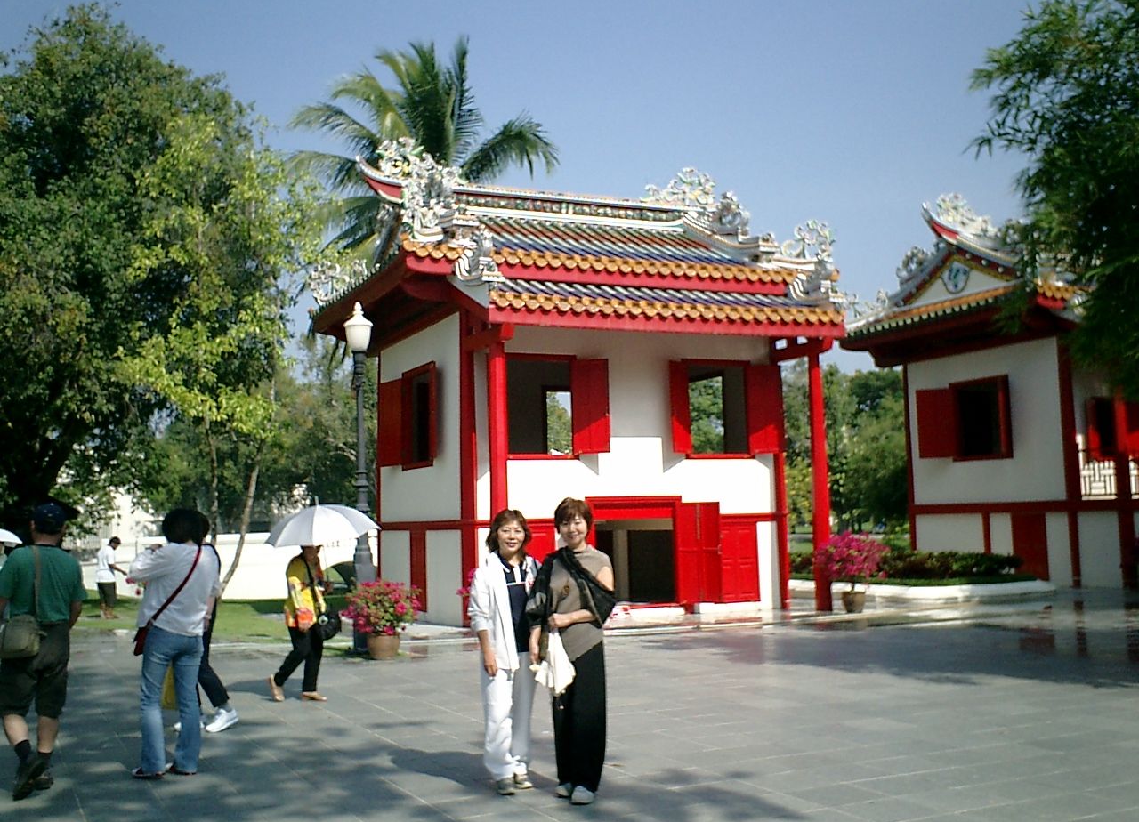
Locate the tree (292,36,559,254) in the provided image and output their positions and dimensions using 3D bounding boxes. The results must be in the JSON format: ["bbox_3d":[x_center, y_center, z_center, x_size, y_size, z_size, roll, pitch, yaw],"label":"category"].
[{"bbox_3d":[-3.256,-2.387,28.455,6.600,12.806,6.600,-2,-5,0],"label":"tree"}]

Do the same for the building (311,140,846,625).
[{"bbox_3d":[0.090,-0.516,19.328,6.900,7.400,6.200,1,-6,-25],"label":"building"}]

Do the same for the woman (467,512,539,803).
[{"bbox_3d":[-0.366,1.325,6.863,0.430,1.540,0.300,0,-5,-12],"label":"woman"}]

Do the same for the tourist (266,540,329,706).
[{"bbox_3d":[-2.448,1.833,11.013,0.560,1.470,0.480,-3,-5,15],"label":"tourist"}]

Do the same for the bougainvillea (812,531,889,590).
[{"bbox_3d":[4.033,2.145,17.605,1.050,0.820,1.000,-2,-5,0],"label":"bougainvillea"}]

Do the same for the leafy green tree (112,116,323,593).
[{"bbox_3d":[-6.603,-0.871,23.016,3.700,9.100,3.500,1,-6,-25],"label":"leafy green tree"}]

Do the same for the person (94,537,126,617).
[{"bbox_3d":[-8.418,3.056,22.300,0.550,1.520,0.470,0,-5,-18],"label":"person"}]

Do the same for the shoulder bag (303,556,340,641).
[{"bbox_3d":[-2.245,1.705,11.030,0.300,0.720,0.200,2,-6,-37],"label":"shoulder bag"}]

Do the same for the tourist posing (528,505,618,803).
[{"bbox_3d":[-0.004,1.292,6.724,0.480,1.610,0.360,-2,-5,3],"label":"tourist posing"}]

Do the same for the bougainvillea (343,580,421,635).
[{"bbox_3d":[-2.121,2.207,13.801,0.850,0.600,0.800,1,-6,-25],"label":"bougainvillea"}]

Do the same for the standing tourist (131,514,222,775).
[{"bbox_3d":[-2.493,1.437,7.662,0.500,1.610,0.420,0,-5,-18],"label":"standing tourist"}]

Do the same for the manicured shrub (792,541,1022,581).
[{"bbox_3d":[5.726,2.615,21.040,5.000,0.560,0.900,1,-6,-25],"label":"manicured shrub"}]

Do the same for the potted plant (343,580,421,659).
[{"bbox_3d":[-2.099,2.307,13.670,0.860,0.880,0.820,-2,-5,0],"label":"potted plant"}]

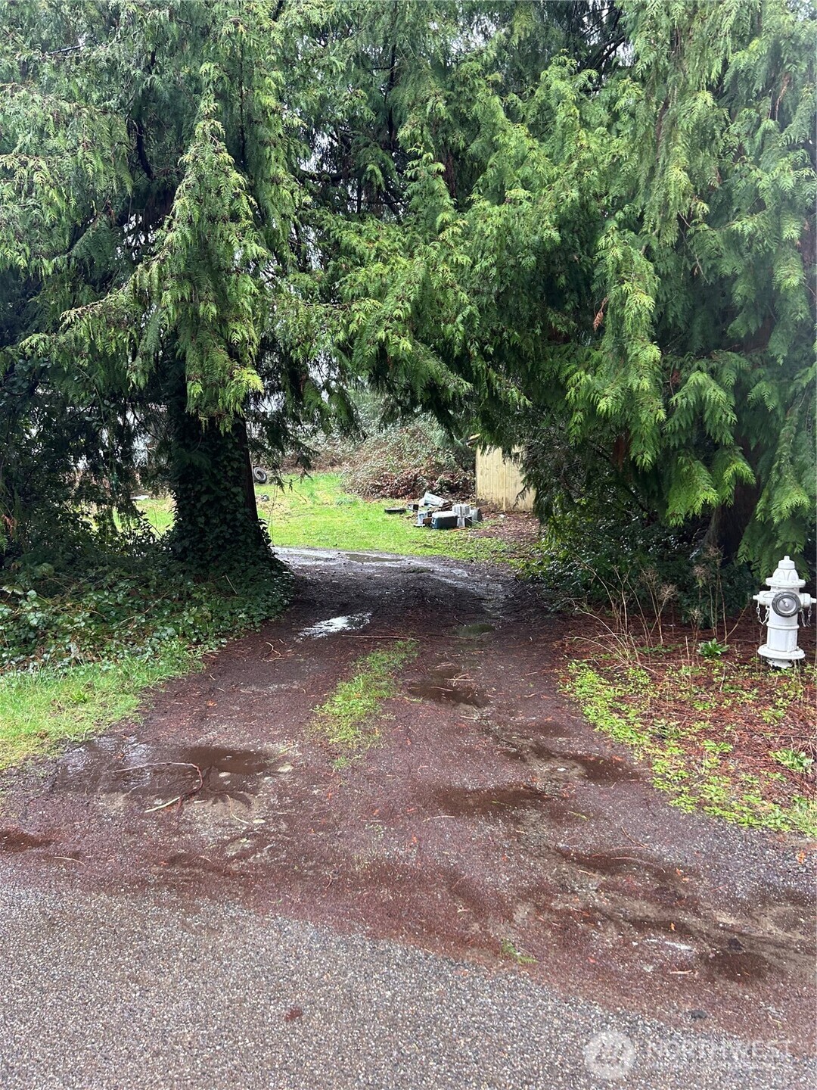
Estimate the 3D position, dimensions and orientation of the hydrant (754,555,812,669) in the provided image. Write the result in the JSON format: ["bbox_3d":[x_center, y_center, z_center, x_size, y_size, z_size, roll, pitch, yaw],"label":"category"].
[{"bbox_3d":[2.673,0.480,5.821,0.410,0.785,0.390,2,6,18],"label":"hydrant"}]

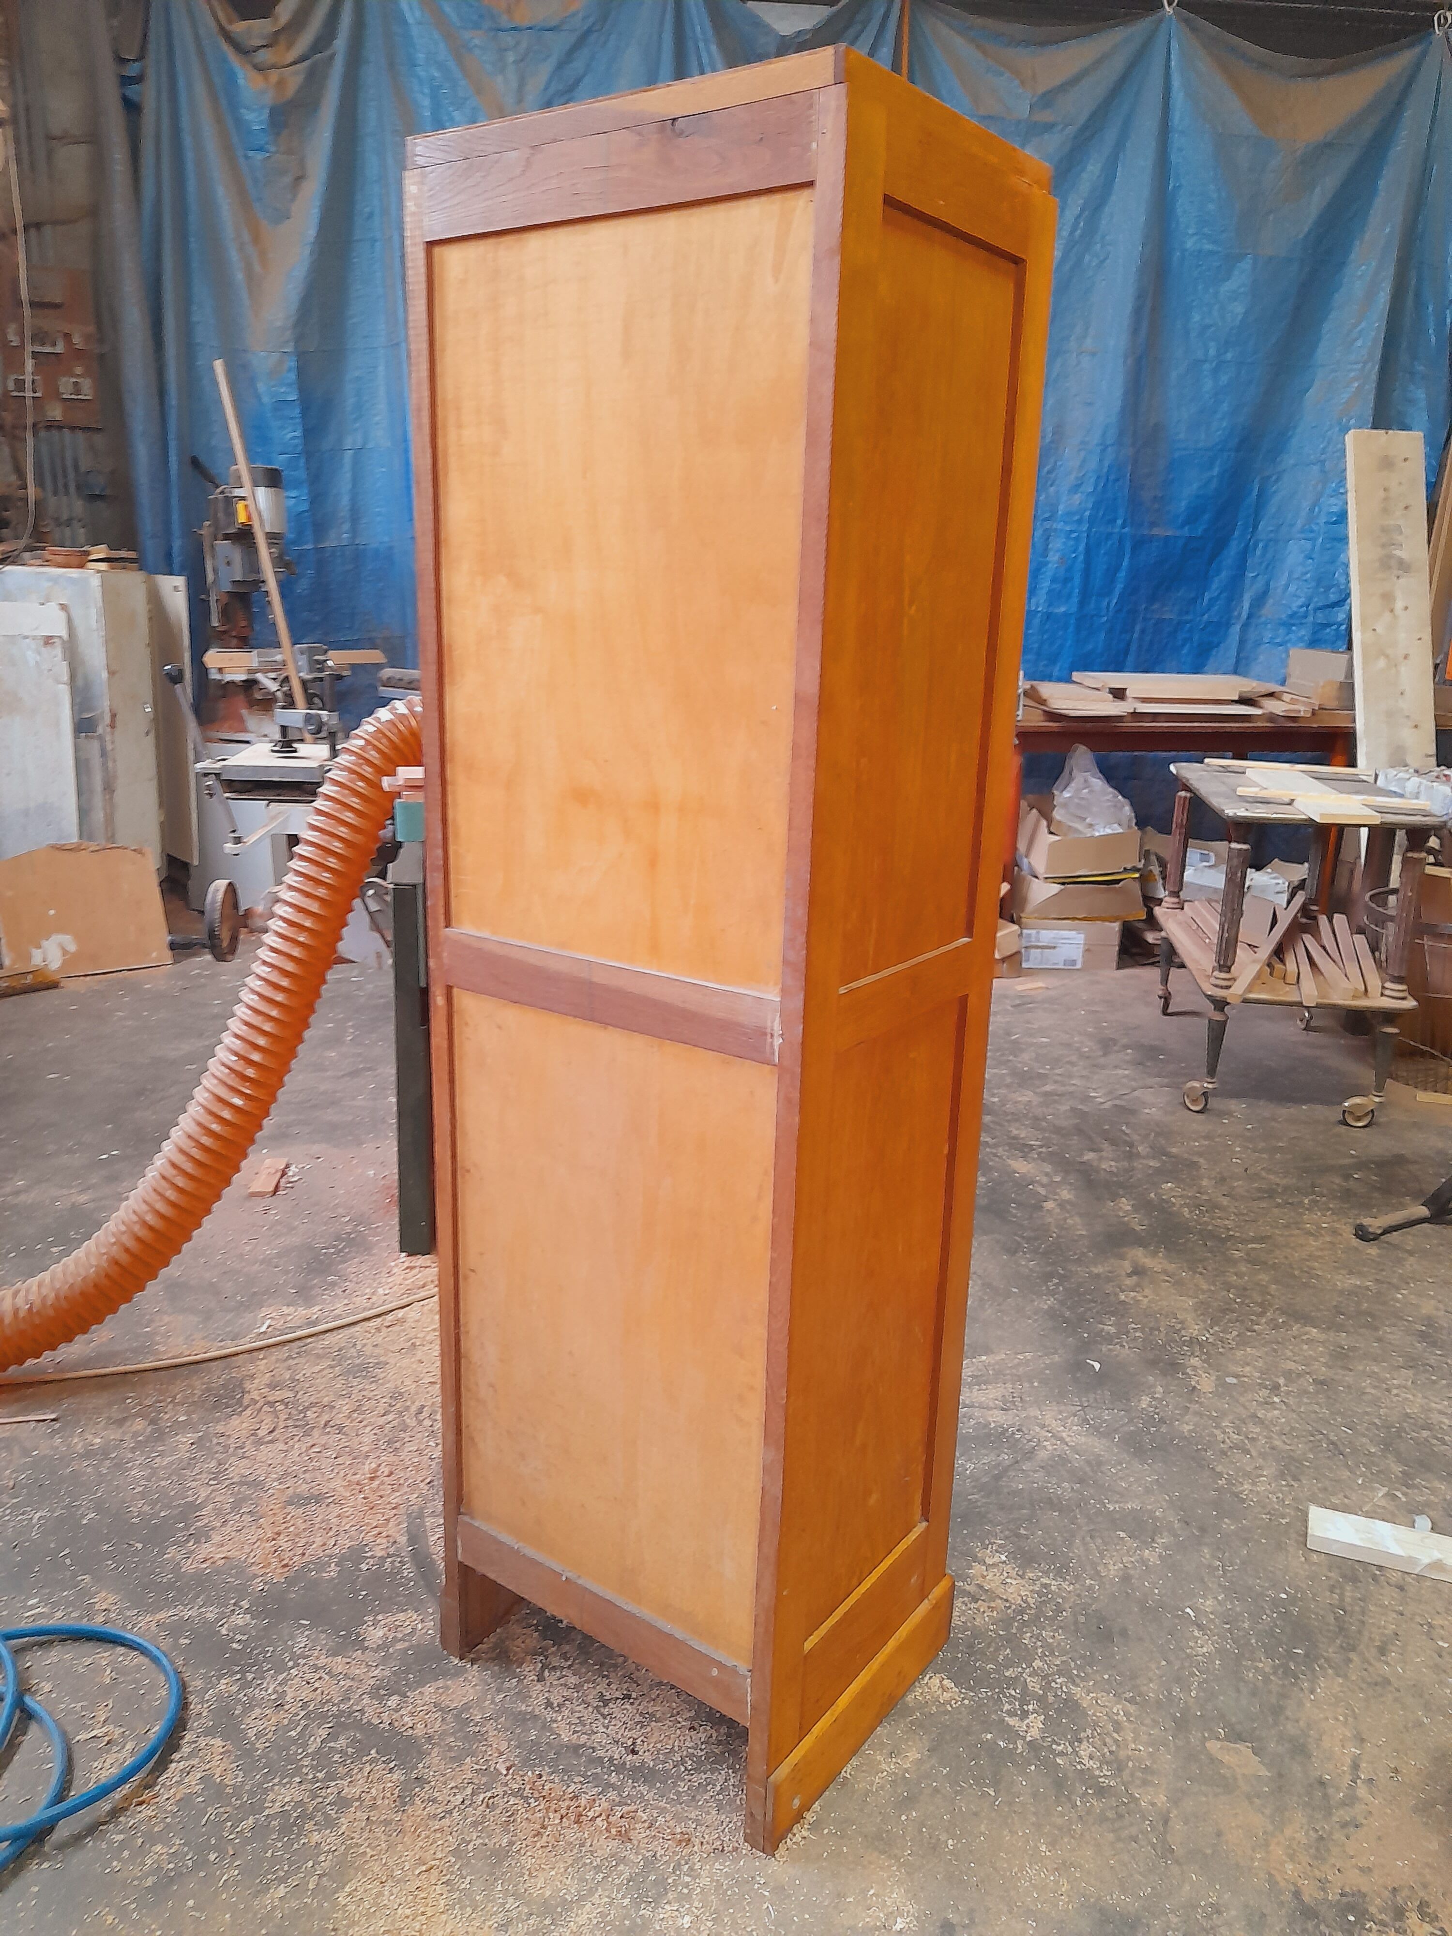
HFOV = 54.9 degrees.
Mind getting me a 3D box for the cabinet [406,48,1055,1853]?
[{"bbox_3d":[-0.012,0.050,1.677,0.547,1.829,0.439,13,19,34],"label":"cabinet"}]

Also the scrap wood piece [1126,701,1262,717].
[{"bbox_3d":[1.854,-1.035,5.593,0.513,0.018,0.216,1,16,-2],"label":"scrap wood piece"}]

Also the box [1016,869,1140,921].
[{"bbox_3d":[1.354,-0.303,5.445,0.482,0.158,0.288,0,16,-6],"label":"box"}]

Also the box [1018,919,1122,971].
[{"bbox_3d":[1.308,-0.132,5.482,0.374,0.194,0.324,1,16,-3],"label":"box"}]

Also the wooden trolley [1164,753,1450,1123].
[{"bbox_3d":[1.647,-0.110,4.231,0.540,0.850,1.089,4,16,8],"label":"wooden trolley"}]

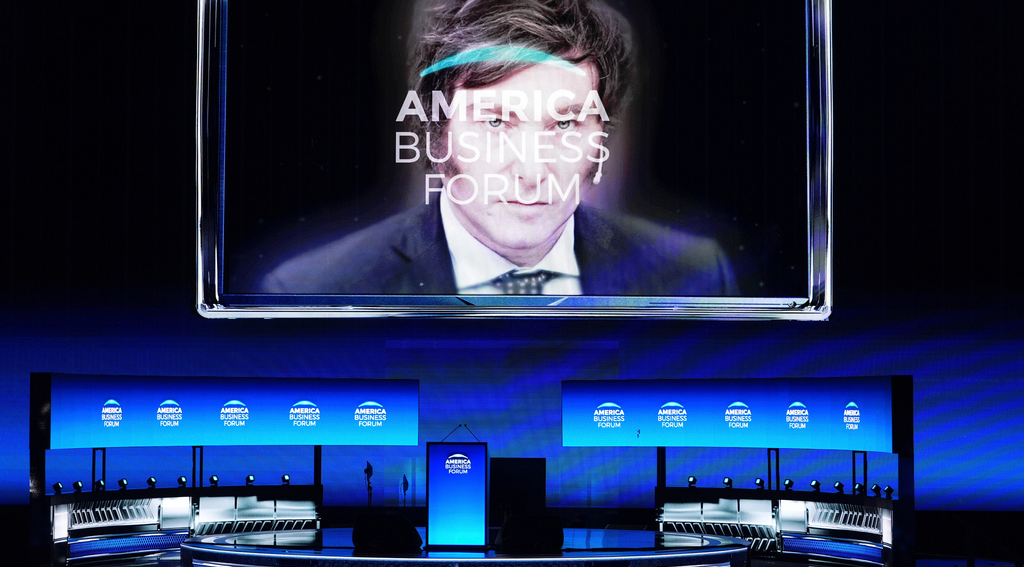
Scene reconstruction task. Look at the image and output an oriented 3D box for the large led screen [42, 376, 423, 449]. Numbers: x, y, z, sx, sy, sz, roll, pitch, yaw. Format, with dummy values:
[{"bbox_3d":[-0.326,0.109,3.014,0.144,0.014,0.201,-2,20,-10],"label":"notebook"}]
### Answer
[{"bbox_3d":[-4.151,1.824,32.522,1.193,1.000,6.651,-3,-5,45],"label":"large led screen"}]

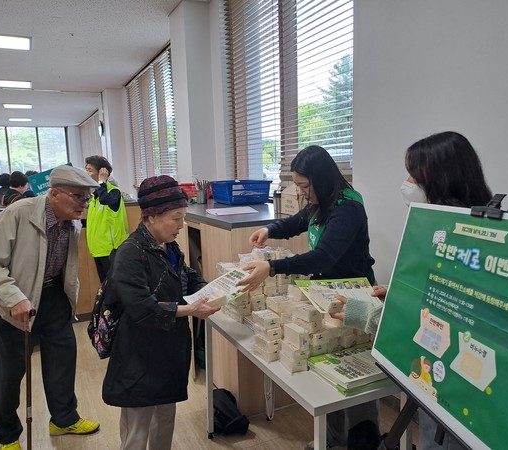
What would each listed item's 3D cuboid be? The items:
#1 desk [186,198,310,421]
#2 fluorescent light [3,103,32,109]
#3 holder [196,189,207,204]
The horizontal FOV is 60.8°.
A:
[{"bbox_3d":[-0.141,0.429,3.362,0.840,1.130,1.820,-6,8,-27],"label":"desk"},{"bbox_3d":[-5.489,-2.775,10.084,0.600,0.060,0.620,-6,8,-27],"label":"fluorescent light"},{"bbox_3d":[-0.443,-0.235,3.680,0.085,0.120,0.085,-2,7,0],"label":"holder"}]

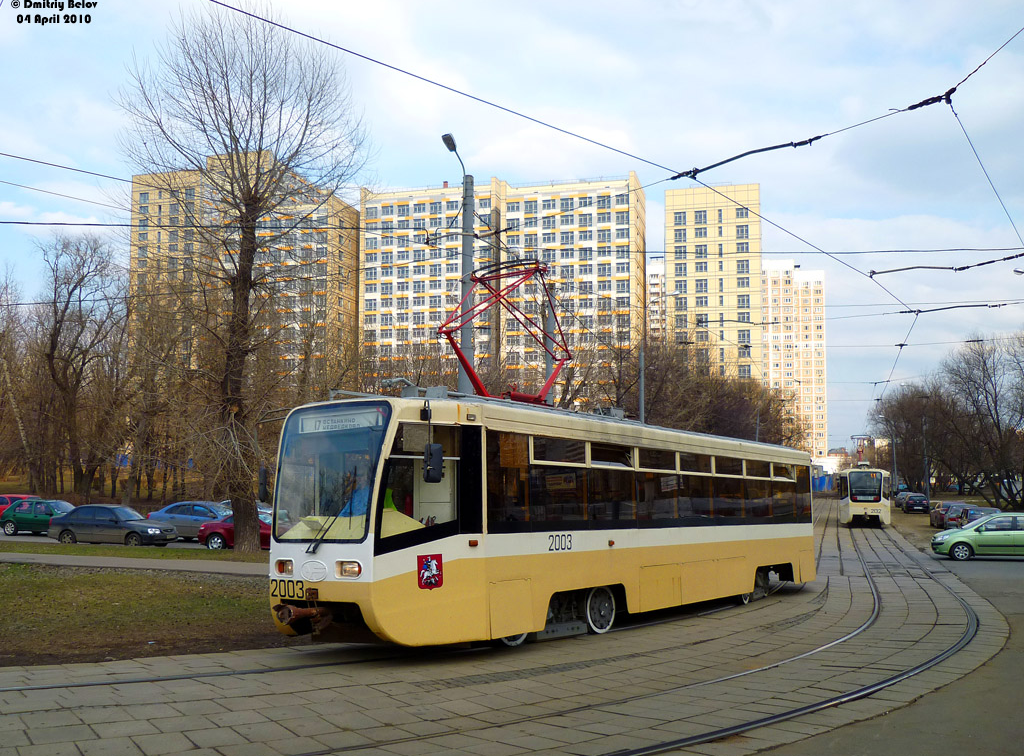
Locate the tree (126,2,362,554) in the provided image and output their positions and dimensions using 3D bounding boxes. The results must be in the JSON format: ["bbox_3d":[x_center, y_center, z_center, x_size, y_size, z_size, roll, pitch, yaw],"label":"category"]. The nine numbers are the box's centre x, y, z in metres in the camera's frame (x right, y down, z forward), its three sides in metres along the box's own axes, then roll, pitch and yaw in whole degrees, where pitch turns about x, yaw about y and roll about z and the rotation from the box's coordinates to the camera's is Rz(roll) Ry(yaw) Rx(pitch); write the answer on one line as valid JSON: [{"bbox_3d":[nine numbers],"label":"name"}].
[{"bbox_3d":[-8.100,-3.273,27.473,7.500,16.800,7.300,0,-7,0],"label":"tree"}]

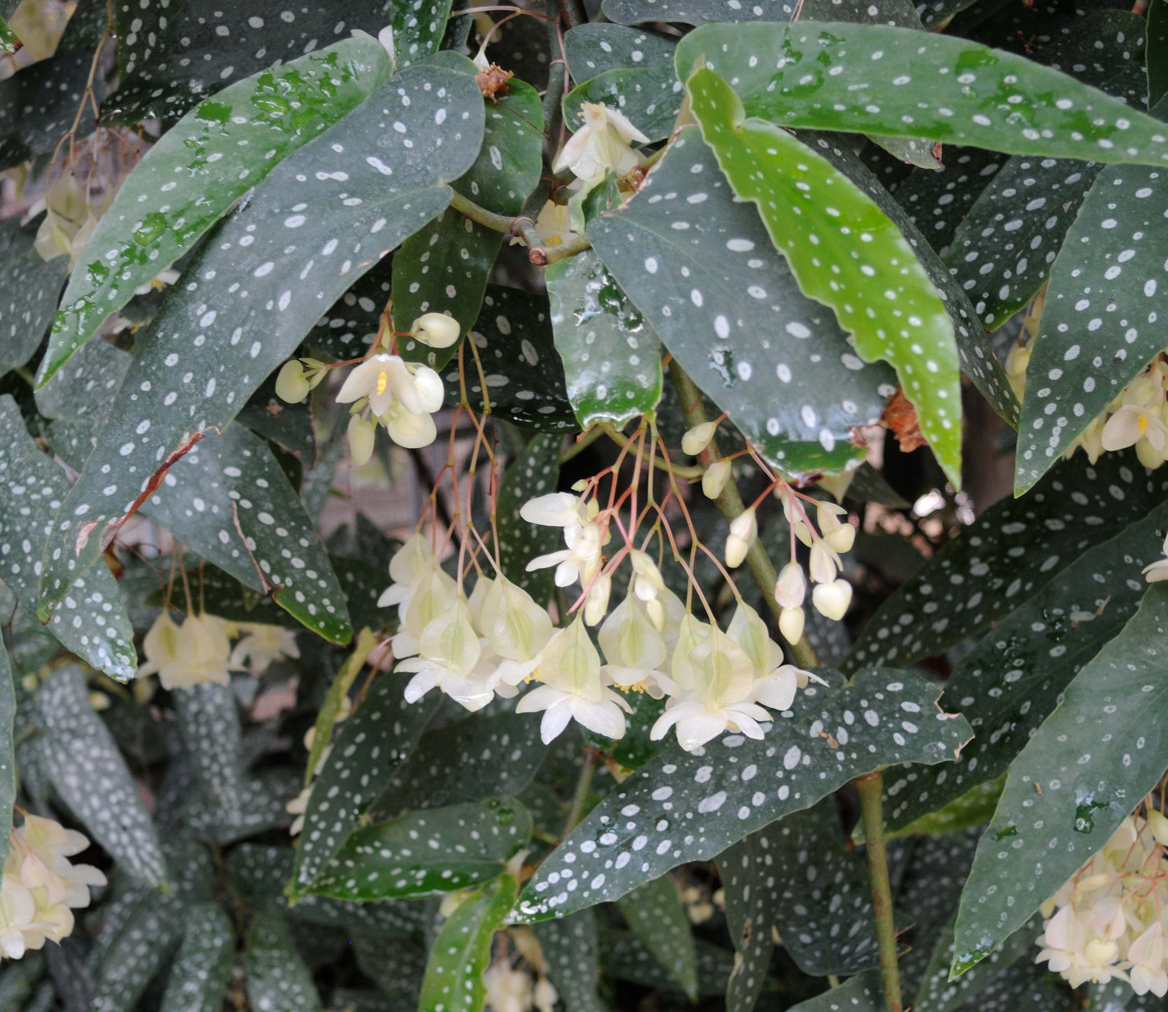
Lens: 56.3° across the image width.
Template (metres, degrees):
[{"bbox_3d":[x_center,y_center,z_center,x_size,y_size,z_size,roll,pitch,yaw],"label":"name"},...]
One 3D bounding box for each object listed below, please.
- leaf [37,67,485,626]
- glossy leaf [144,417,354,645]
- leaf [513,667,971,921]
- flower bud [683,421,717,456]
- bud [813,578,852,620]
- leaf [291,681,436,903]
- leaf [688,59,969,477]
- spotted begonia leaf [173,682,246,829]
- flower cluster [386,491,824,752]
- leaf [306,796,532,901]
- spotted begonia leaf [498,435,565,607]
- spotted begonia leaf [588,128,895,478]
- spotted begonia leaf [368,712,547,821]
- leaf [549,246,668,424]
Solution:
[{"bbox_3d":[-0.122,-0.065,0.440,0.078,0.268,0.050,33,-9,18],"label":"leaf"},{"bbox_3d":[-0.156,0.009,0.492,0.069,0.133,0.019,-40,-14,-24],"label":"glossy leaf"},{"bbox_3d":[0.071,0.120,0.459,0.200,0.021,0.061,-19,51,-14],"label":"leaf"},{"bbox_3d":[0.053,-0.031,0.500,0.019,0.013,0.011,-43,0,-6],"label":"flower bud"},{"bbox_3d":[0.100,0.037,0.438,0.015,0.016,0.010,0,10,0],"label":"bud"},{"bbox_3d":[-0.118,0.142,0.580,0.052,0.132,0.030,28,-18,0],"label":"leaf"},{"bbox_3d":[0.086,-0.084,0.385,0.044,0.159,0.021,-23,-12,-8],"label":"leaf"},{"bbox_3d":[-0.259,0.164,0.750,0.043,0.112,0.014,-8,-18,-35],"label":"spotted begonia leaf"},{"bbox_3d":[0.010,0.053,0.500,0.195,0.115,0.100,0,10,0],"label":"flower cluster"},{"bbox_3d":[-0.083,0.175,0.560,0.114,0.050,0.030,-13,-26,-10],"label":"leaf"},{"bbox_3d":[-0.030,0.010,0.610,0.045,0.111,0.025,0,-11,11],"label":"spotted begonia leaf"},{"bbox_3d":[0.064,-0.088,0.465,0.088,0.161,0.045,-30,-18,-6],"label":"spotted begonia leaf"},{"bbox_3d":[-0.067,0.133,0.569,0.094,0.014,0.055,-15,44,-18],"label":"spotted begonia leaf"},{"bbox_3d":[0.008,-0.067,0.430,0.046,0.077,0.024,-8,-30,-6],"label":"leaf"}]

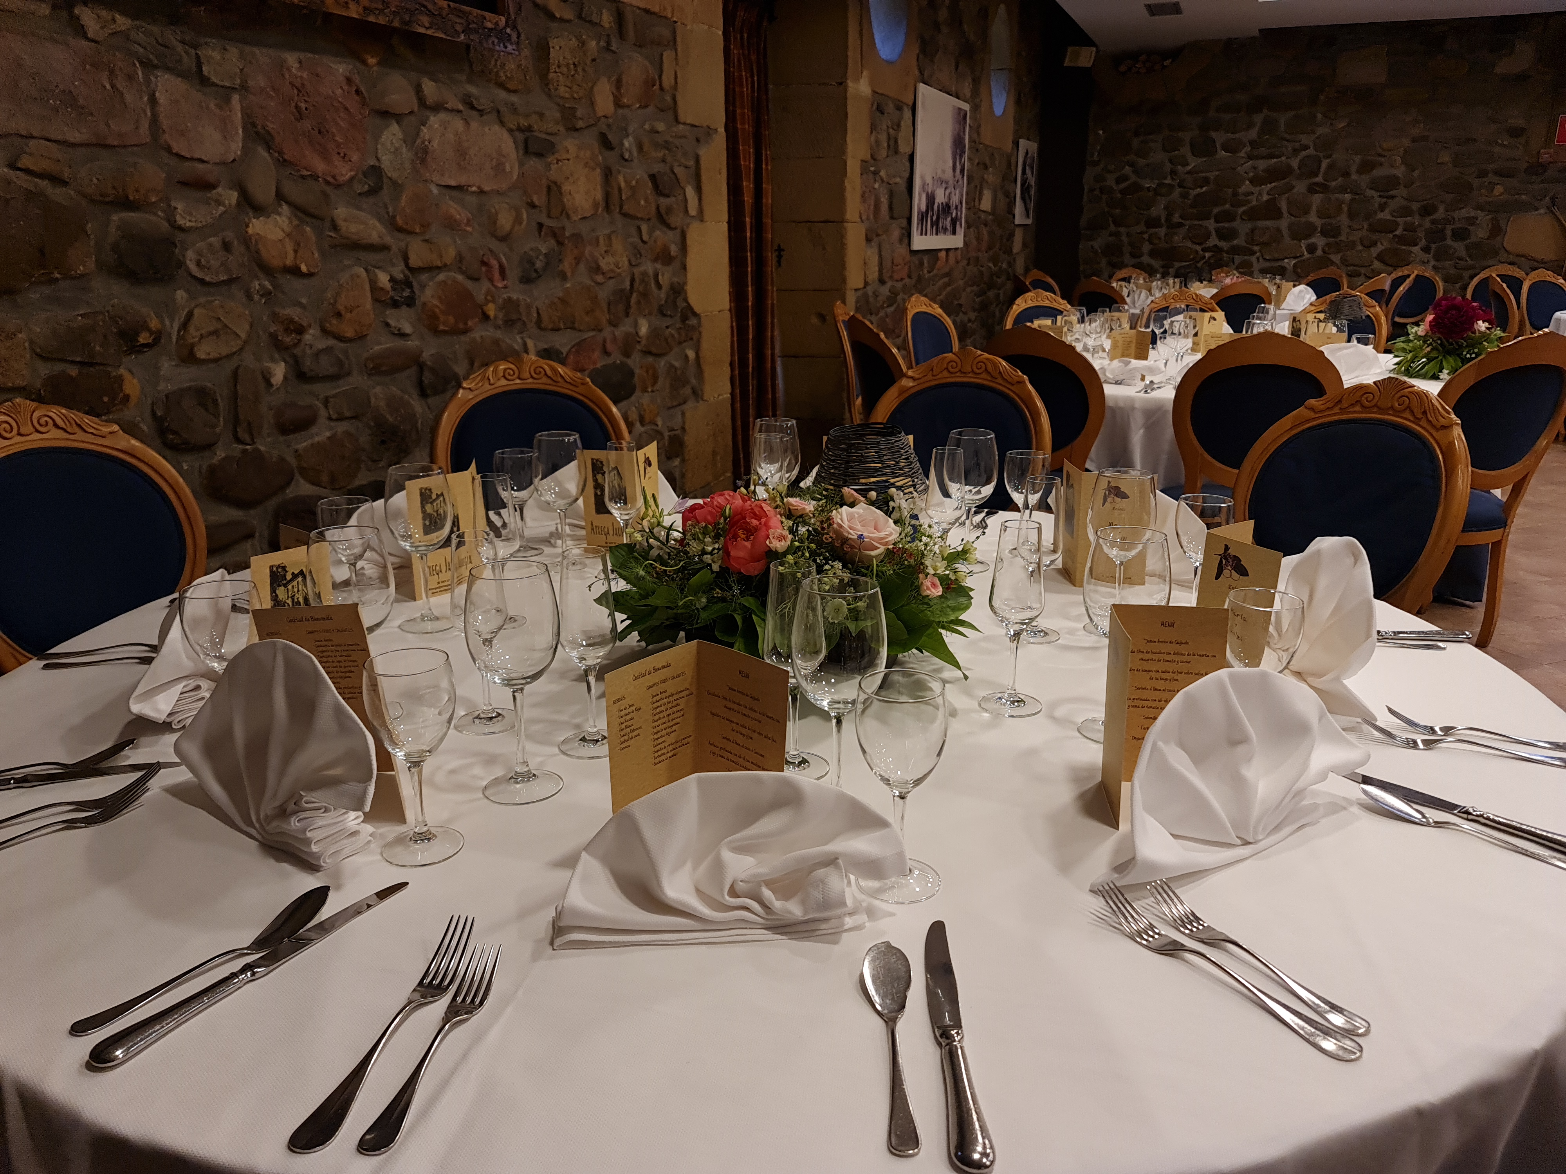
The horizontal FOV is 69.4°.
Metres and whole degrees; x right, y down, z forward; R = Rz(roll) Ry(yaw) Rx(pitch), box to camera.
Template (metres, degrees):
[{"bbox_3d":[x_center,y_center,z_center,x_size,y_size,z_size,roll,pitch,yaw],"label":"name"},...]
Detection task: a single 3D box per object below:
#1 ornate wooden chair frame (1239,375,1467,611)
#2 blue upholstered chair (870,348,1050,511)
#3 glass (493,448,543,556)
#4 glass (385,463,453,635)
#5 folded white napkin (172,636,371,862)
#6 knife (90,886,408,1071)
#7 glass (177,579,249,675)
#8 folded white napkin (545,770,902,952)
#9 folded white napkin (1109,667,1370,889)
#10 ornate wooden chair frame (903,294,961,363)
[{"bbox_3d":[1.004,0.094,2.242,0.550,0.975,0.490,-12,20,-34],"label":"ornate wooden chair frame"},{"bbox_3d":[0.398,-0.077,2.815,0.490,0.975,0.550,5,17,17],"label":"blue upholstered chair"},{"bbox_3d":[-0.414,-0.131,1.781,0.068,0.161,0.068,0,17,0],"label":"glass"},{"bbox_3d":[-0.477,-0.049,1.488,0.087,0.203,0.087,0,17,0],"label":"glass"},{"bbox_3d":[-0.443,0.134,0.991,0.205,0.150,0.110,11,21,33],"label":"folded white napkin"},{"bbox_3d":[-0.361,0.263,0.794,0.022,0.015,0.241,11,20,32],"label":"knife"},{"bbox_3d":[-0.552,0.080,1.135,0.075,0.165,0.075,0,17,0],"label":"glass"},{"bbox_3d":[-0.037,0.186,0.809,0.240,0.110,0.090,-1,17,-5],"label":"folded white napkin"},{"bbox_3d":[0.365,0.136,0.928,0.260,0.138,0.090,-10,19,-30],"label":"folded white napkin"},{"bbox_3d":[0.823,-0.815,5.161,0.560,0.980,0.485,13,21,36],"label":"ornate wooden chair frame"}]

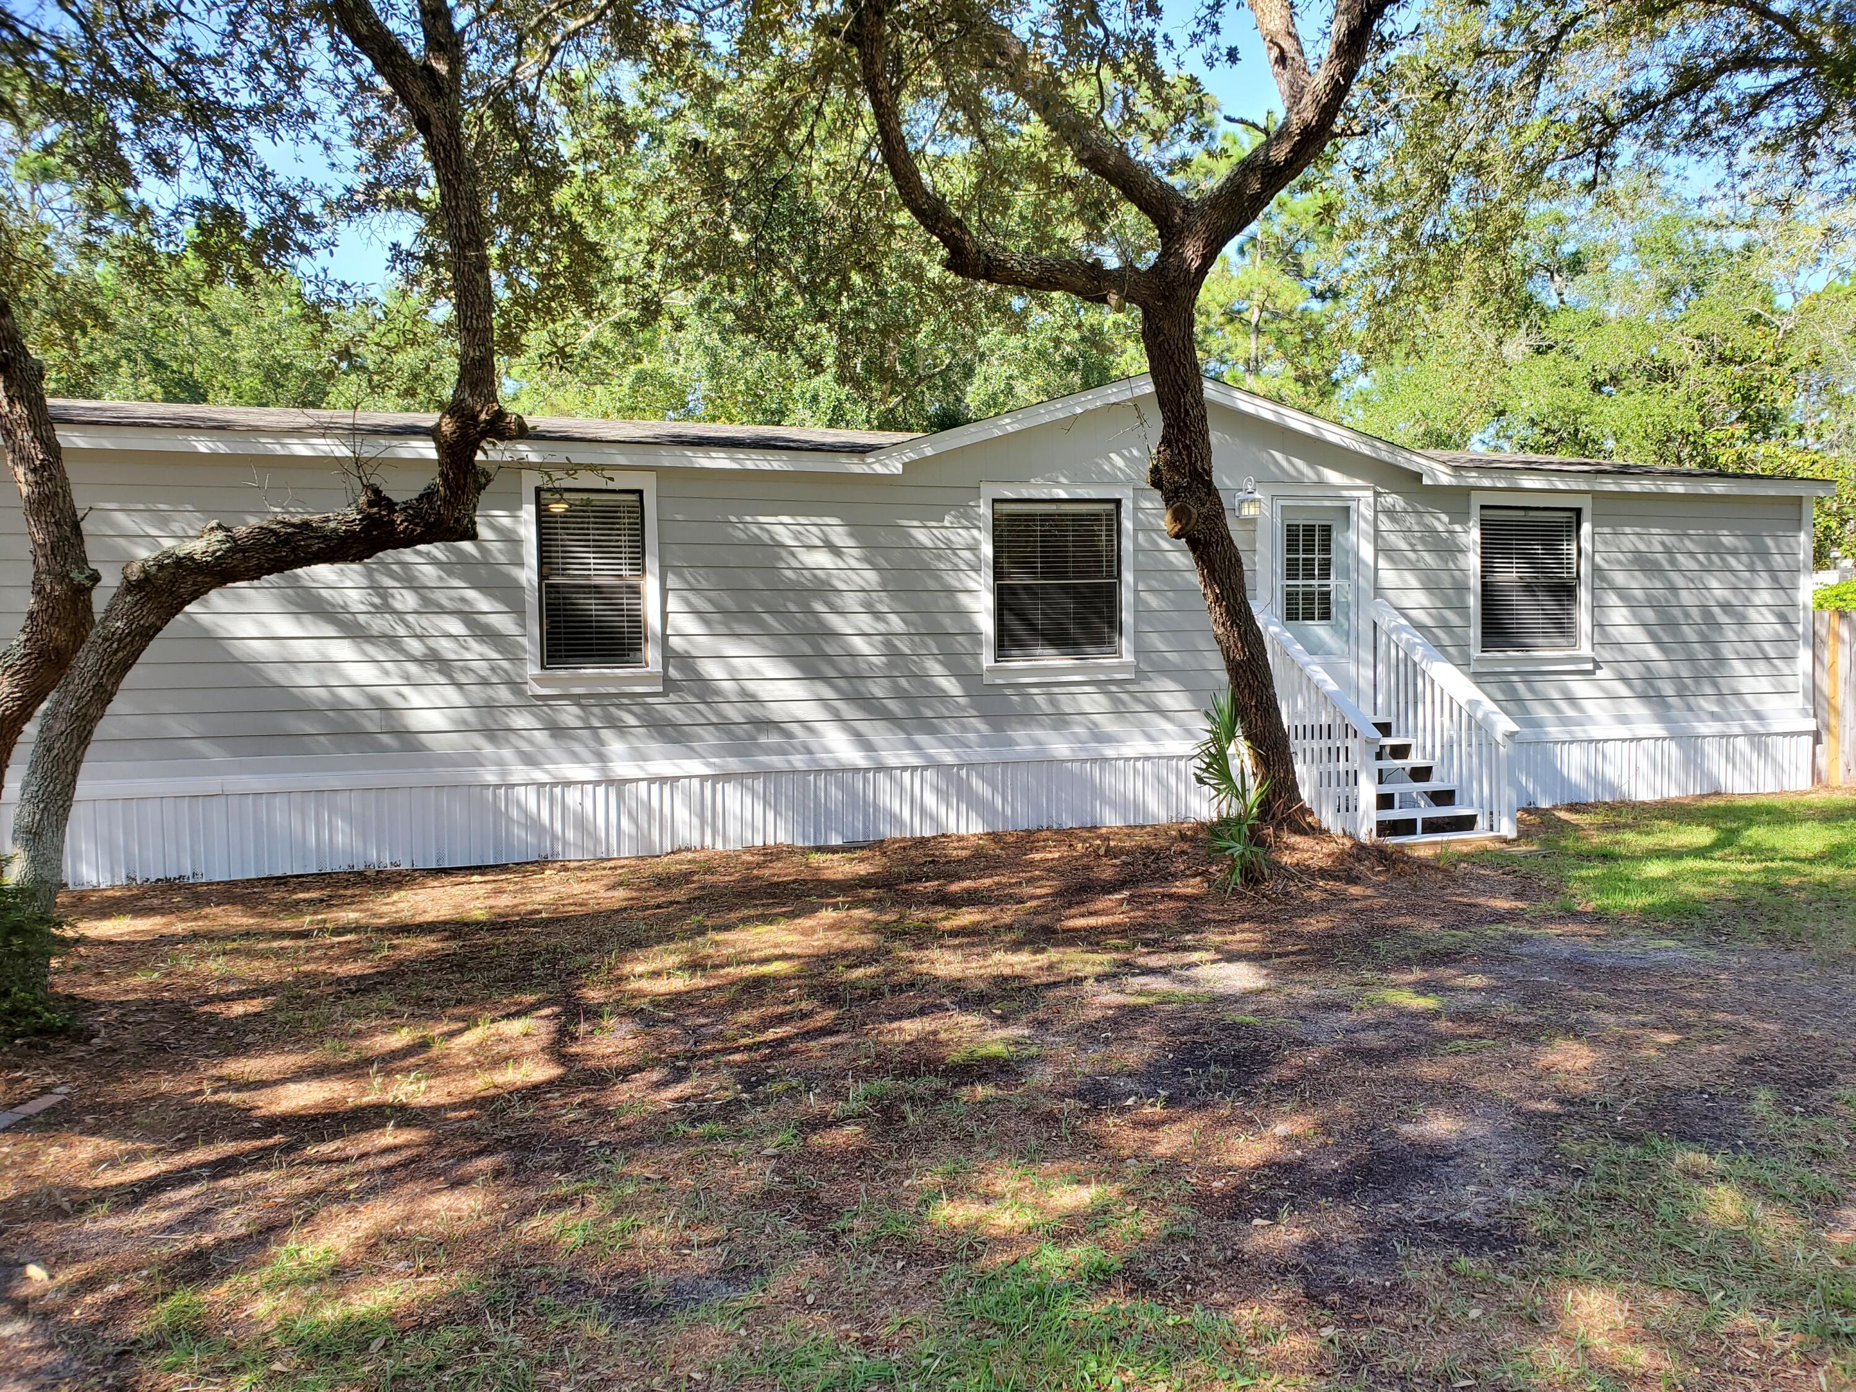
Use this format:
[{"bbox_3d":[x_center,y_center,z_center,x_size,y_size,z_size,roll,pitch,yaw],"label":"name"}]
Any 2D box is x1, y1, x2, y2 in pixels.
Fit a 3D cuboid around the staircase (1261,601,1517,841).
[{"bbox_3d":[3.771,0.148,11.713,1.422,1.962,1.766,-1,2,-18],"label":"staircase"}]

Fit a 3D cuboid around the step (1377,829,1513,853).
[{"bbox_3d":[3.994,1.152,11.013,1.243,0.074,0.371,-1,2,-18],"label":"step"}]

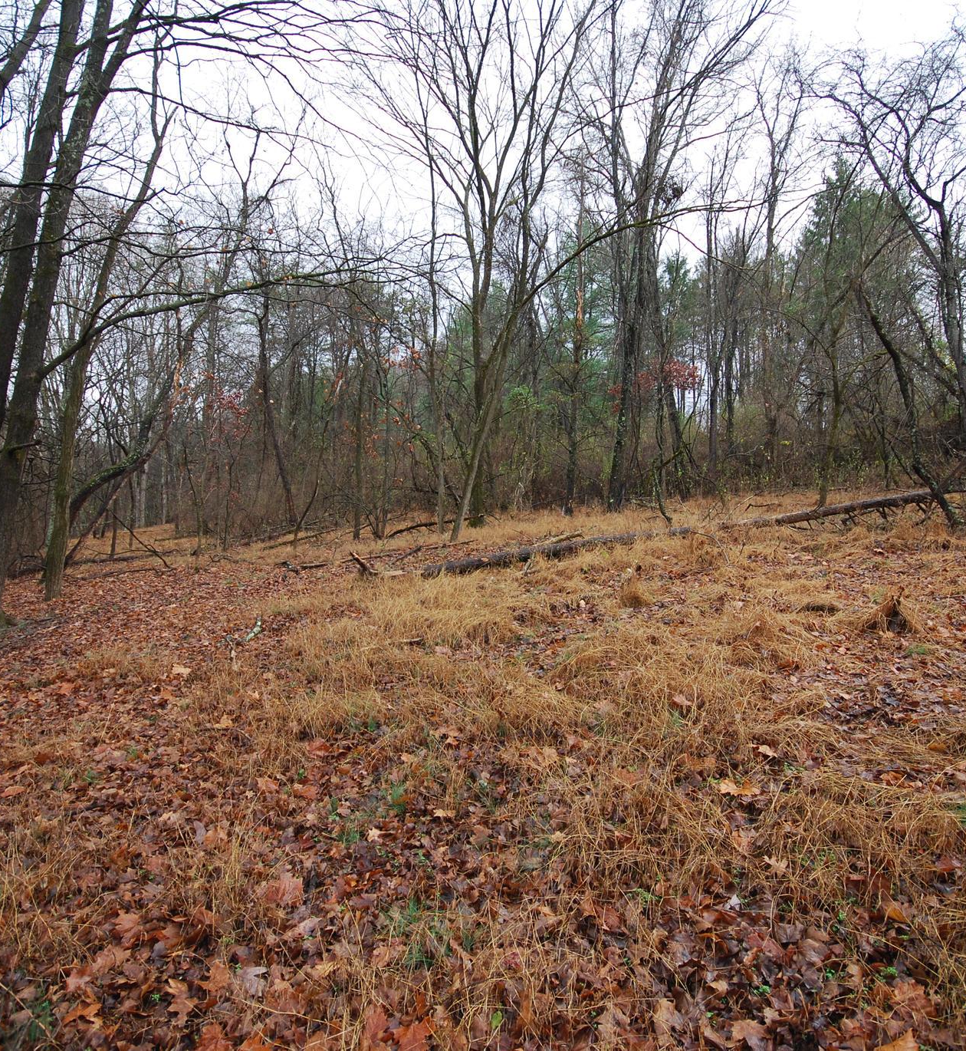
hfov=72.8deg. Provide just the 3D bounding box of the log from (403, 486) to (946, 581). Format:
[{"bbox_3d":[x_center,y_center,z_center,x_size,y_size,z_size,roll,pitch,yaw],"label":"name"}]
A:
[{"bbox_3d":[4.081,0.143,12.200,10.478,0.360,0.340,-8,0,-8],"label":"log"}]

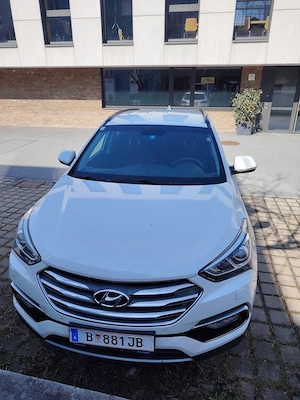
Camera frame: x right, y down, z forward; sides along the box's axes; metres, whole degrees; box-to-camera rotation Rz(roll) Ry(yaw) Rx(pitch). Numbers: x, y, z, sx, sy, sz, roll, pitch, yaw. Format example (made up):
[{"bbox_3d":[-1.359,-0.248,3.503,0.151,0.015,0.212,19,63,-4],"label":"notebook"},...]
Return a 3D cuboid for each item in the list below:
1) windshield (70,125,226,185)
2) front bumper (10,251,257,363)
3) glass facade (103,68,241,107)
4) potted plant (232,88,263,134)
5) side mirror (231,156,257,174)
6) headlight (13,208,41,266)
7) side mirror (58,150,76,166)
[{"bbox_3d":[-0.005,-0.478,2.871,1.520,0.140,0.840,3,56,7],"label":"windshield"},{"bbox_3d":[-0.194,0.725,1.915,1.850,0.620,0.560,3,21,7],"label":"front bumper"},{"bbox_3d":[0.822,-4.794,11.902,5.950,1.600,0.200,4,23,10],"label":"glass facade"},{"bbox_3d":[3.871,-3.531,11.123,1.050,1.740,0.980,4,23,10],"label":"potted plant"},{"bbox_3d":[0.991,-0.368,2.925,0.250,0.180,0.150,3,21,7],"label":"side mirror"},{"bbox_3d":[-0.852,0.259,2.062,0.380,0.240,0.560,3,21,7],"label":"headlight"},{"bbox_3d":[-0.930,-0.473,3.176,0.250,0.180,0.150,3,21,7],"label":"side mirror"}]

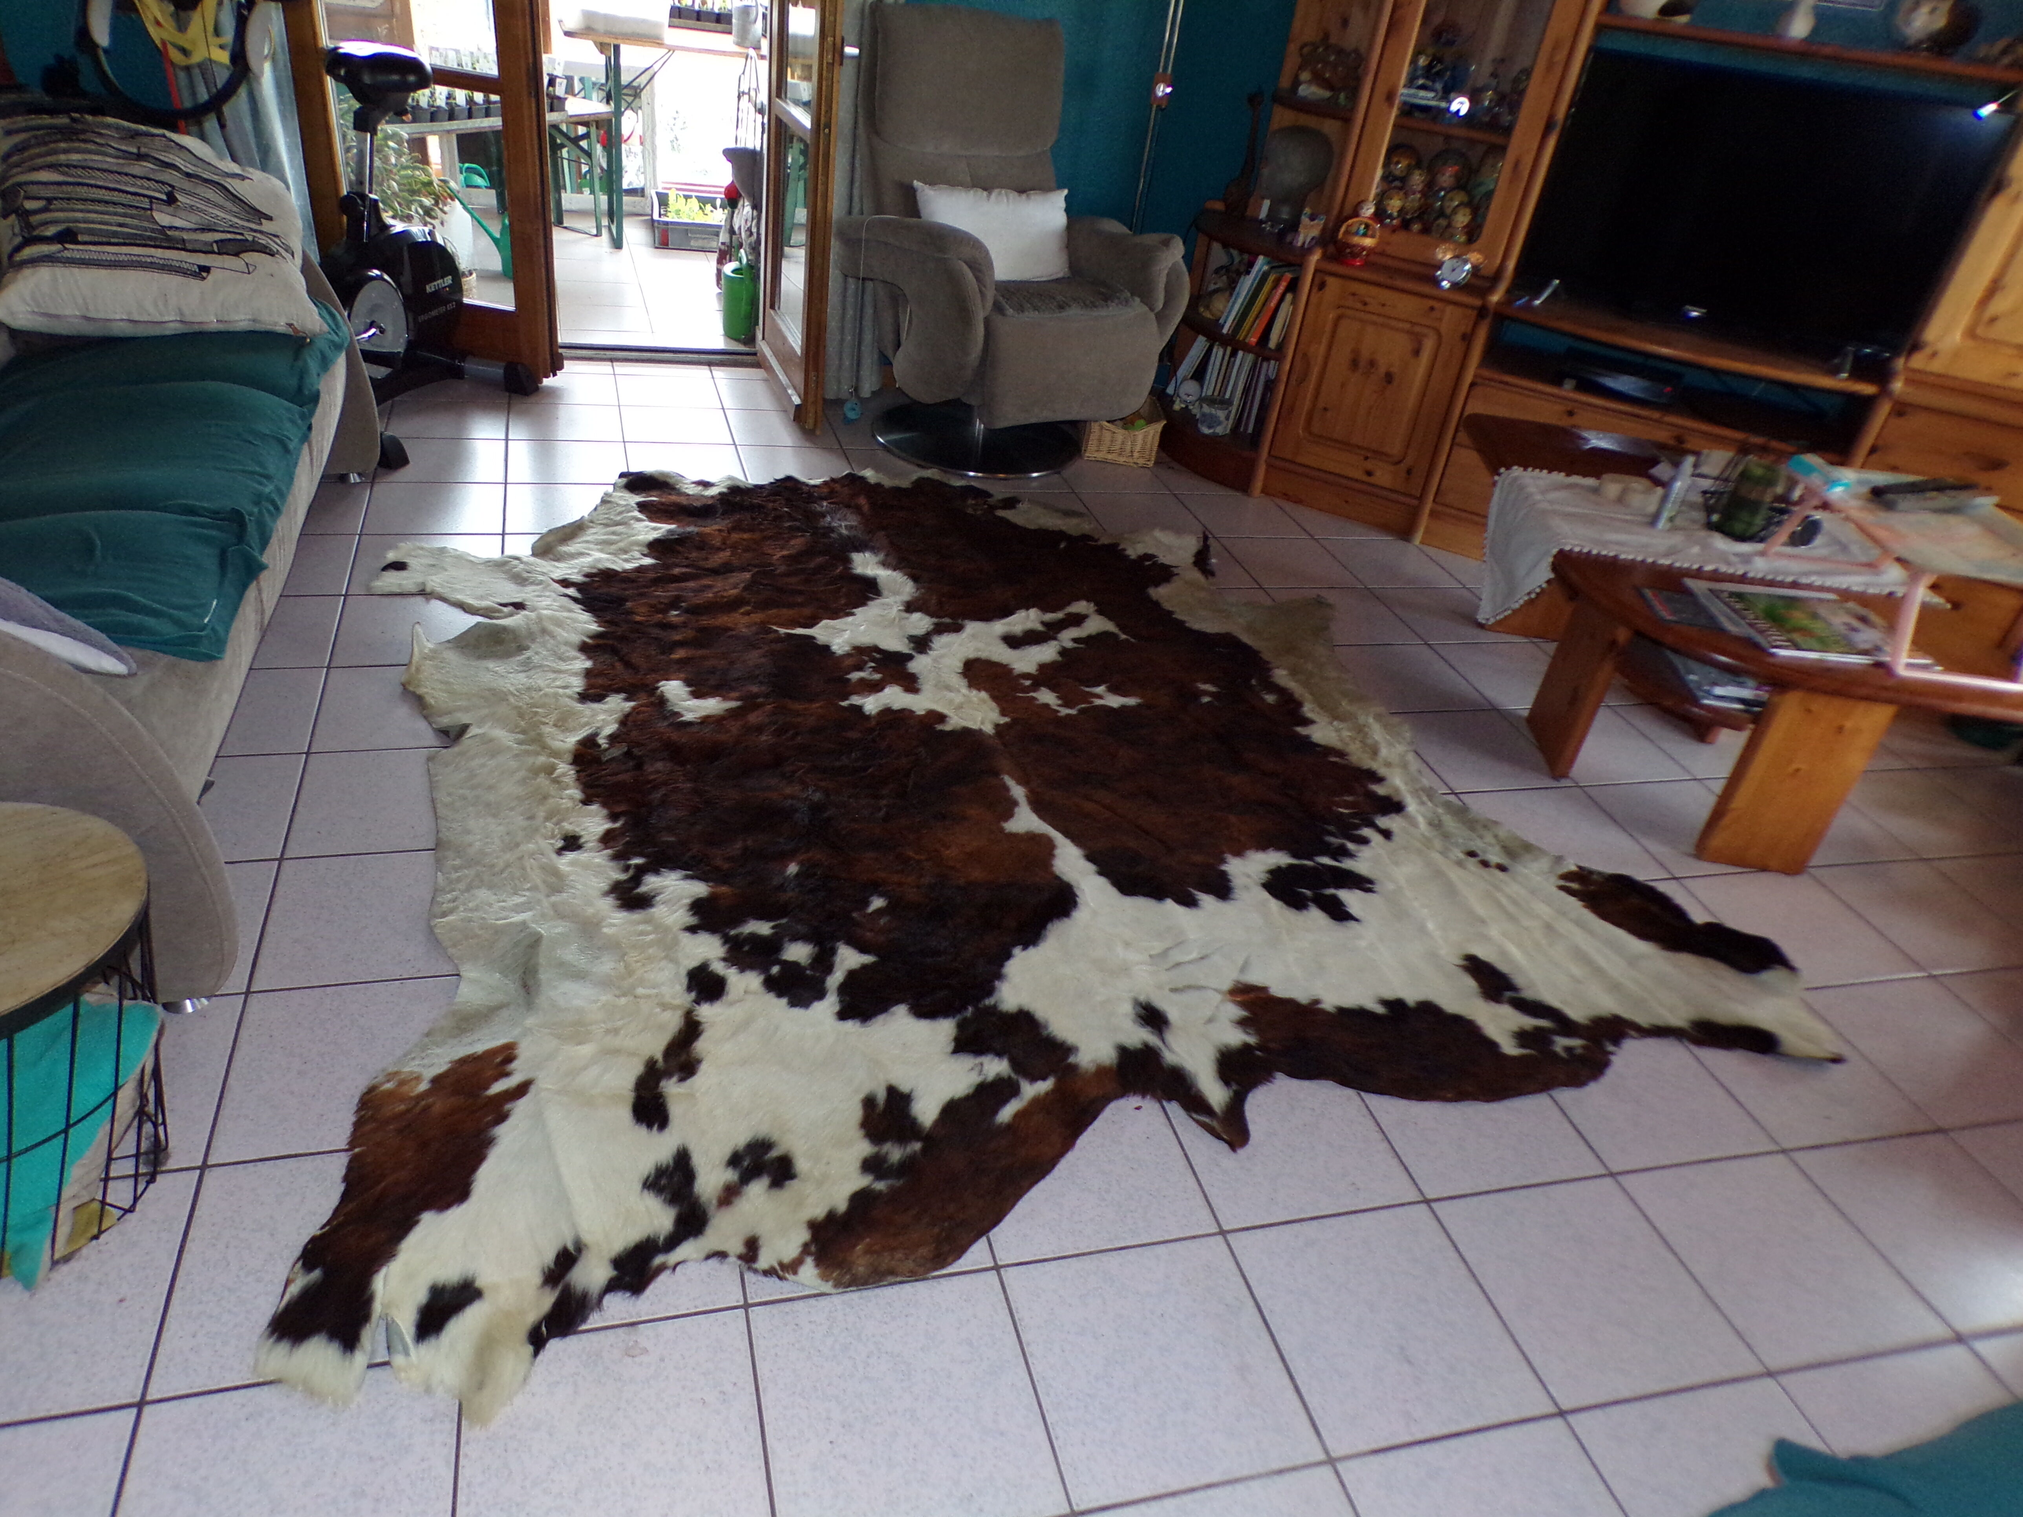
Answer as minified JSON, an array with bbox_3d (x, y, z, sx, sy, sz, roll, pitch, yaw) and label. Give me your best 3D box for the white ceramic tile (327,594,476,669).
[{"bbox_3d":[-1.215,-0.262,2.881,0.303,0.012,0.310,-2,33,-17],"label":"white ceramic tile"}]

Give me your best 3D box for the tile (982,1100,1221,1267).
[{"bbox_3d":[0.083,0.536,1.876,0.300,0.010,0.307,-2,33,-17],"label":"tile"}]

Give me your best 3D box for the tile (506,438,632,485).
[{"bbox_3d":[-1.165,-0.773,3.686,0.300,0.010,0.306,-2,33,-17],"label":"tile"}]

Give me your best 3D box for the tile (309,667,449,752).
[{"bbox_3d":[-1.119,-0.095,2.604,0.300,0.010,0.306,-2,33,-17],"label":"tile"}]

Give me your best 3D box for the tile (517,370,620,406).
[{"bbox_3d":[-1.346,-1.116,4.227,0.303,0.012,0.310,-2,33,-17],"label":"tile"}]

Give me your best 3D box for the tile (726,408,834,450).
[{"bbox_3d":[-0.673,-0.964,4.118,0.300,0.010,0.306,-2,33,-17],"label":"tile"}]

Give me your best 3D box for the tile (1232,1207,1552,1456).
[{"bbox_3d":[0.456,0.690,1.715,0.300,0.010,0.306,-2,33,-17],"label":"tile"}]

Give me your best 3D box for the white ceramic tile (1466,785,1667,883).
[{"bbox_3d":[1.073,0.154,2.729,0.300,0.010,0.306,-2,33,-17],"label":"white ceramic tile"}]

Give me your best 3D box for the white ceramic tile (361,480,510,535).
[{"bbox_3d":[-1.370,-0.594,3.353,0.300,0.010,0.306,-2,33,-17],"label":"white ceramic tile"}]

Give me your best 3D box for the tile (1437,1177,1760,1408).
[{"bbox_3d":[0.746,0.677,1.805,0.300,0.010,0.307,-2,33,-17],"label":"tile"}]

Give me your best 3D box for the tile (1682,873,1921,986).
[{"bbox_3d":[1.461,0.311,2.596,0.303,0.012,0.310,-2,33,-17],"label":"tile"}]

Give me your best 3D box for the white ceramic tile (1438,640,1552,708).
[{"bbox_3d":[1.195,-0.192,3.316,0.300,0.010,0.306,-2,33,-17],"label":"white ceramic tile"}]

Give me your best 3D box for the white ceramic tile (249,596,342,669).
[{"bbox_3d":[-1.507,-0.249,2.791,0.303,0.012,0.310,-2,33,-17],"label":"white ceramic tile"}]

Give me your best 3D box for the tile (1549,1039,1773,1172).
[{"bbox_3d":[0.961,0.505,2.165,0.303,0.012,0.310,-2,33,-17],"label":"tile"}]

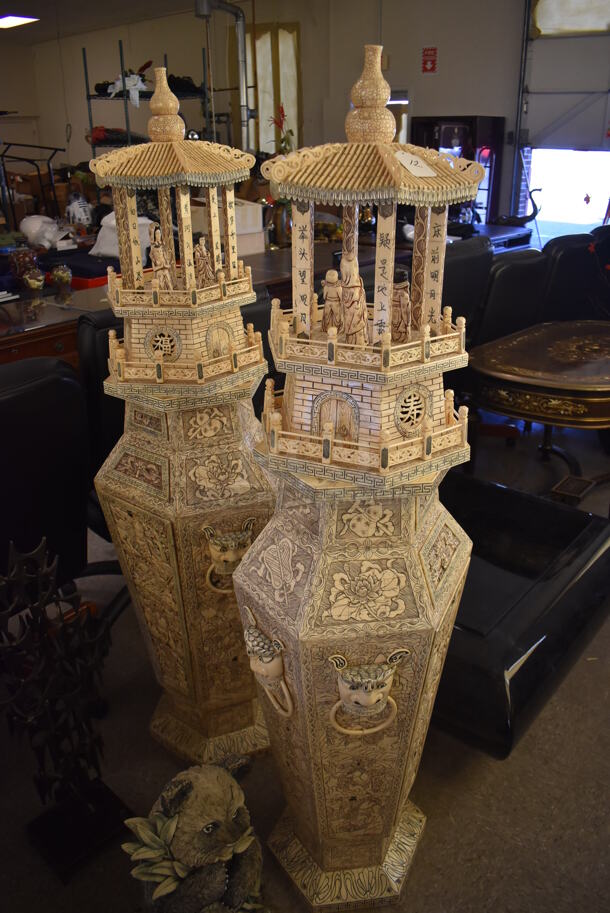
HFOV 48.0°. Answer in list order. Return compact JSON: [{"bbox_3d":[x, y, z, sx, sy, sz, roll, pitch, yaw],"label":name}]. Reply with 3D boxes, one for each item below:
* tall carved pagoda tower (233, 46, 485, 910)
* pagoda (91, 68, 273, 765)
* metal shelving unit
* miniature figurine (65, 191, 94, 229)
[{"bbox_3d":[0.099,0.188,1.298,0.393,1.671,0.496,11,28,22],"label":"tall carved pagoda tower"},{"bbox_3d":[-0.266,0.019,1.652,0.496,1.671,0.393,18,31,32],"label":"pagoda"},{"bbox_3d":[-1.353,-2.422,6.156,0.580,2.140,0.930,19,32,35],"label":"metal shelving unit"},{"bbox_3d":[-1.892,-2.064,5.750,0.205,0.300,0.180,-21,32,-35],"label":"miniature figurine"}]

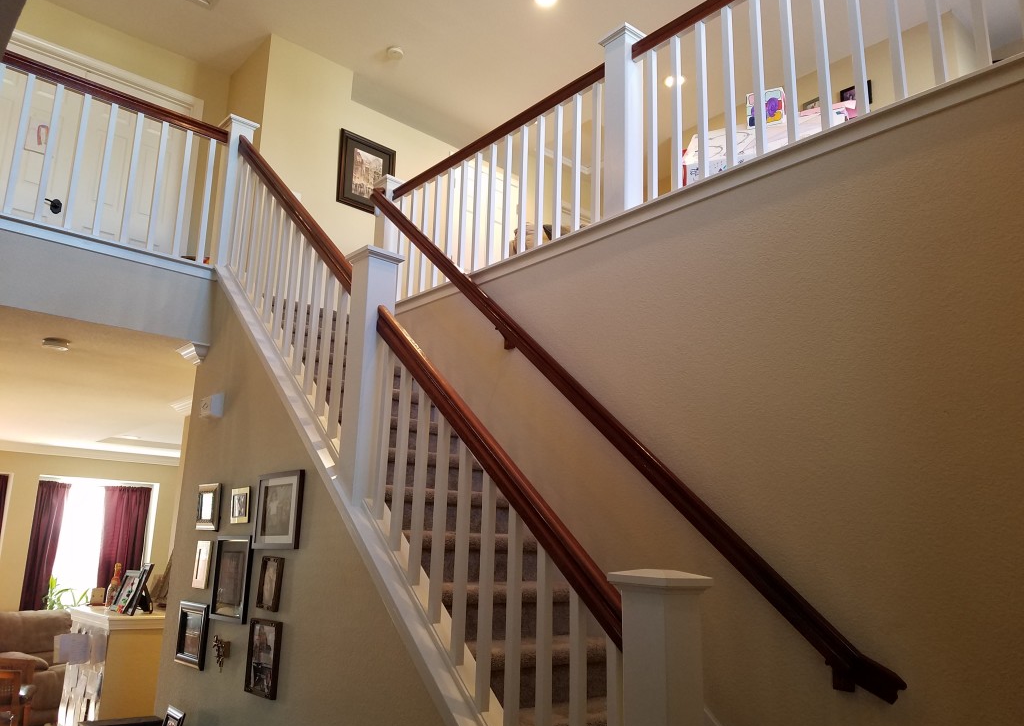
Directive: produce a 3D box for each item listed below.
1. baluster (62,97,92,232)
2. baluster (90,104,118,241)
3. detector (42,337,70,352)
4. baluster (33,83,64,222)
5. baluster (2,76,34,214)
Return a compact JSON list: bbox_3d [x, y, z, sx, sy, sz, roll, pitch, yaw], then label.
[{"bbox_3d":[-2.272,-1.052,4.028,0.032,0.759,0.032,13,-17,-40],"label":"baluster"},{"bbox_3d":[-2.172,-1.029,4.114,0.032,0.759,0.032,13,-17,-40],"label":"baluster"},{"bbox_3d":[-2.560,-0.103,4.322,0.145,0.037,0.145,13,-17,-40],"label":"detector"},{"bbox_3d":[-2.372,-1.074,3.943,0.032,0.759,0.032,13,-17,-40],"label":"baluster"},{"bbox_3d":[-2.472,-1.097,3.858,0.032,0.759,0.032,13,-17,-40],"label":"baluster"}]

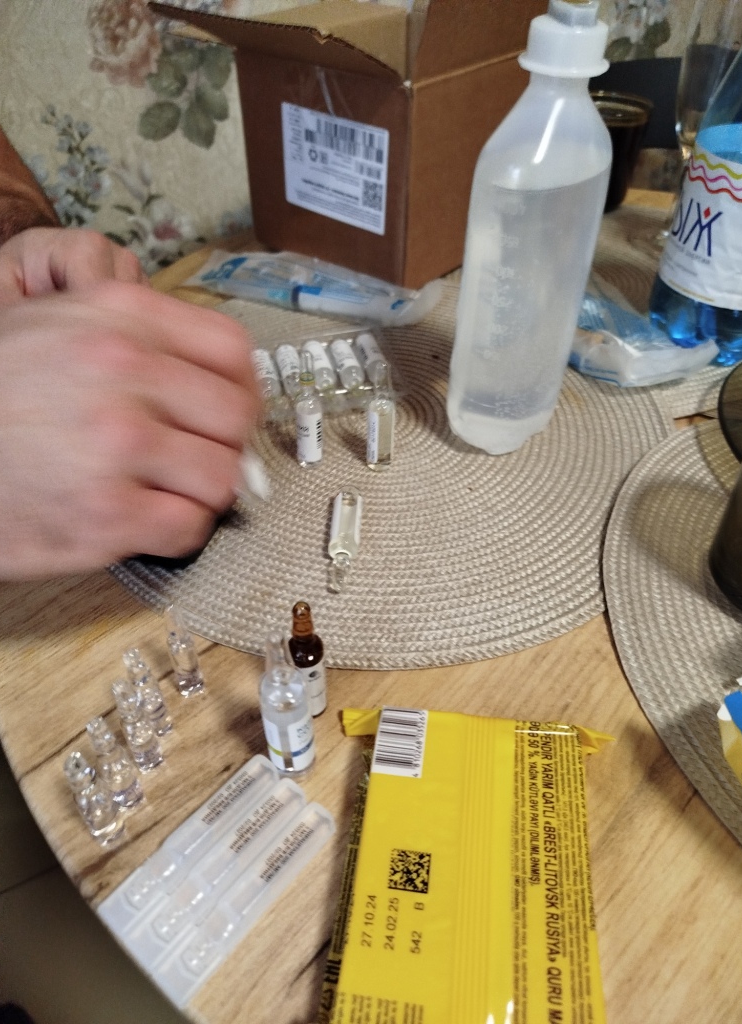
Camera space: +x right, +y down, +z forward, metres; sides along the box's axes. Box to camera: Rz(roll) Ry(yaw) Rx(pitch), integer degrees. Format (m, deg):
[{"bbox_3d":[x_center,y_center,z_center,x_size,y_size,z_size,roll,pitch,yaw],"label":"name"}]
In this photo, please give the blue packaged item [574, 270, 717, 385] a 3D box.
[{"bbox_3d":[0.172,-0.158,0.550,0.098,0.028,0.162,-21,47,-22],"label":"blue packaged item"}]

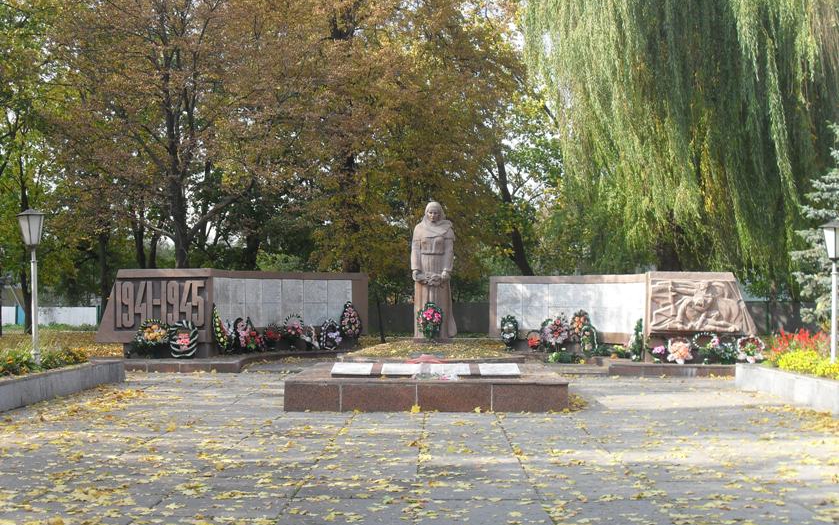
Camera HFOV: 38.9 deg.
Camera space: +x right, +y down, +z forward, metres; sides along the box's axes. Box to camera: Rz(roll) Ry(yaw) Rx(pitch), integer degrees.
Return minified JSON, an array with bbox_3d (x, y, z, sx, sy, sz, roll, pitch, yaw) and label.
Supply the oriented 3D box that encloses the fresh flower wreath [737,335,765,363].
[{"bbox_3d":[7.860,2.042,28.200,0.660,0.630,0.220,0,-10,5],"label":"fresh flower wreath"}]

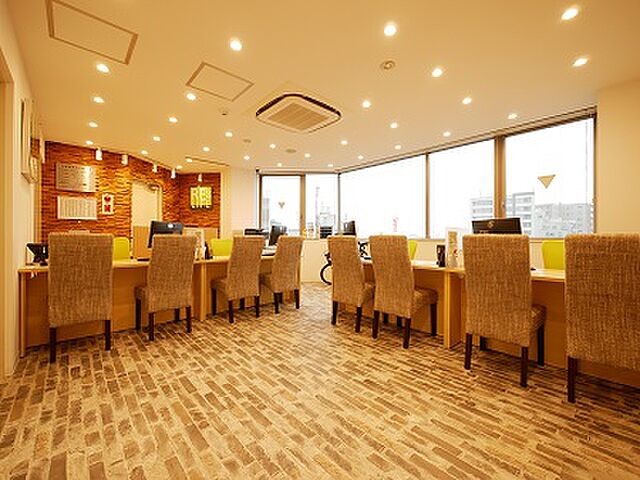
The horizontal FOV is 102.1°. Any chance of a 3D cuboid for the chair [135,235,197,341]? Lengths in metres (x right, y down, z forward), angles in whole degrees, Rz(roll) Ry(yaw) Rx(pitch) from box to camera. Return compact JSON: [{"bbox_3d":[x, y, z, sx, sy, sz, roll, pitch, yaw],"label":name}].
[{"bbox_3d":[-1.648,0.468,2.795,0.455,1.035,0.610,0,0,-44],"label":"chair"}]

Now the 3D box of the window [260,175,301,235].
[{"bbox_3d":[-0.870,-0.757,5.844,0.930,1.450,0.100,0,0,-2],"label":"window"}]

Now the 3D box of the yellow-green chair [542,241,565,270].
[{"bbox_3d":[2.230,0.500,2.280,0.500,0.970,0.530,0,0,44],"label":"yellow-green chair"}]

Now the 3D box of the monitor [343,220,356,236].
[{"bbox_3d":[0.412,-0.006,3.600,0.180,0.460,0.460,0,1,-16],"label":"monitor"}]

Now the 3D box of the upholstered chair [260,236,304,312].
[{"bbox_3d":[-0.574,0.468,3.721,0.455,1.035,0.610,0,0,-43],"label":"upholstered chair"}]

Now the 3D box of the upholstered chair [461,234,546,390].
[{"bbox_3d":[1.400,0.476,1.993,0.590,1.015,0.420,0,1,-43],"label":"upholstered chair"}]

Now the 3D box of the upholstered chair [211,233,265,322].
[{"bbox_3d":[-1.042,0.465,3.292,0.430,1.015,0.600,0,1,-40],"label":"upholstered chair"}]

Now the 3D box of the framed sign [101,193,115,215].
[{"bbox_3d":[-3.930,-0.662,4.790,0.185,0.390,0.030,0,0,-42],"label":"framed sign"}]

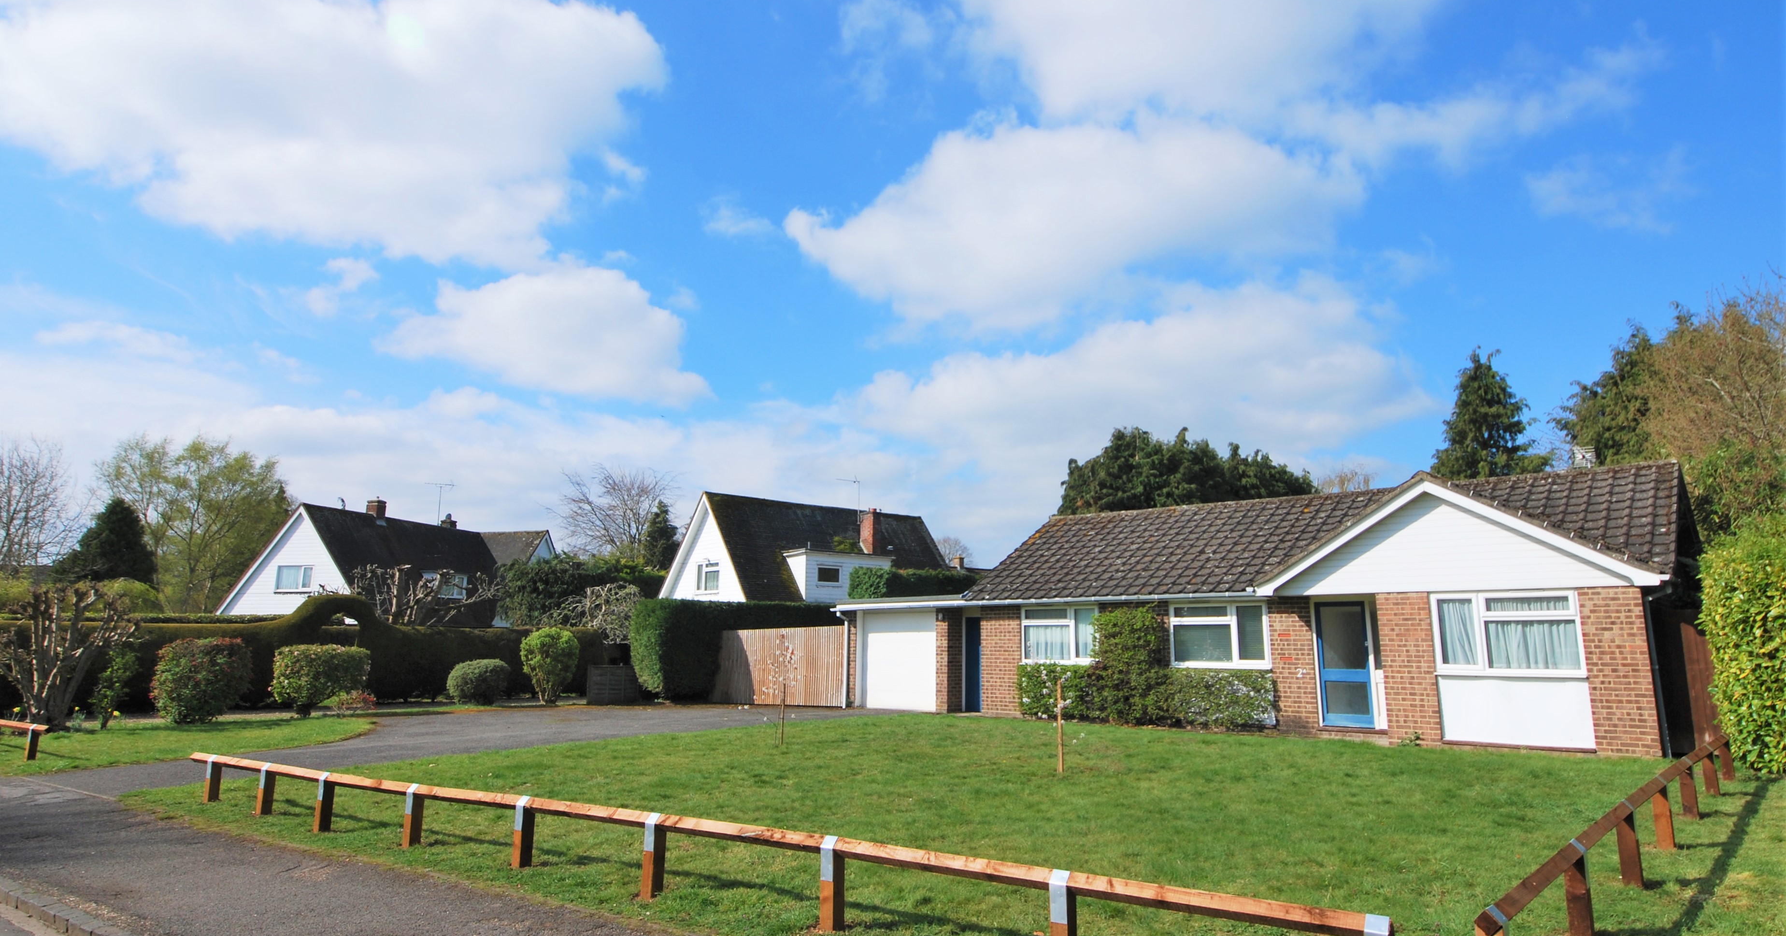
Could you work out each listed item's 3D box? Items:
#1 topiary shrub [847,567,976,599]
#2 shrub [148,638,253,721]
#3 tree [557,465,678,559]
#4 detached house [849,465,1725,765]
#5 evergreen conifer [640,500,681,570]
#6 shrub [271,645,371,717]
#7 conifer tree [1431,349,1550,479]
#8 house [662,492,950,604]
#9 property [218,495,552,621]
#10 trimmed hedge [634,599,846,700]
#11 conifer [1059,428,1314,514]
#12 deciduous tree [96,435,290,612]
[{"bbox_3d":[0.746,4.787,26.577,4.600,3.677,1.800,5,-12,-22],"label":"topiary shrub"},{"bbox_3d":[-12.708,3.750,16.446,1.600,1.620,1.500,9,-14,-37],"label":"shrub"},{"bbox_3d":[-16.326,5.469,51.847,7.000,11.309,7.000,4,-11,-17],"label":"tree"},{"bbox_3d":[6.630,2.834,18.293,14.800,4.420,7.600,-9,-15,41],"label":"detached house"},{"bbox_3d":[-12.152,5.814,45.685,2.900,8.445,2.900,4,-11,-14],"label":"evergreen conifer"},{"bbox_3d":[-11.181,4.103,17.503,1.750,1.380,1.450,8,-13,-32],"label":"shrub"},{"bbox_3d":[20.817,1.622,30.309,4.200,11.792,4.200,-6,-13,34],"label":"conifer tree"},{"bbox_3d":[-3.021,4.970,36.309,10.800,6.869,9.000,9,-13,-35],"label":"house"},{"bbox_3d":[-23.025,5.941,42.385,8.900,6.774,12.200,-2,-11,16],"label":"property"},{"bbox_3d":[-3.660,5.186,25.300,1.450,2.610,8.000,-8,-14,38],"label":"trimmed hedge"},{"bbox_3d":[10.395,3.013,31.024,8.600,8.973,6.000,-3,-11,18],"label":"conifer"},{"bbox_3d":[-40.054,4.246,49.967,9.000,12.387,8.500,10,-14,-38],"label":"deciduous tree"}]

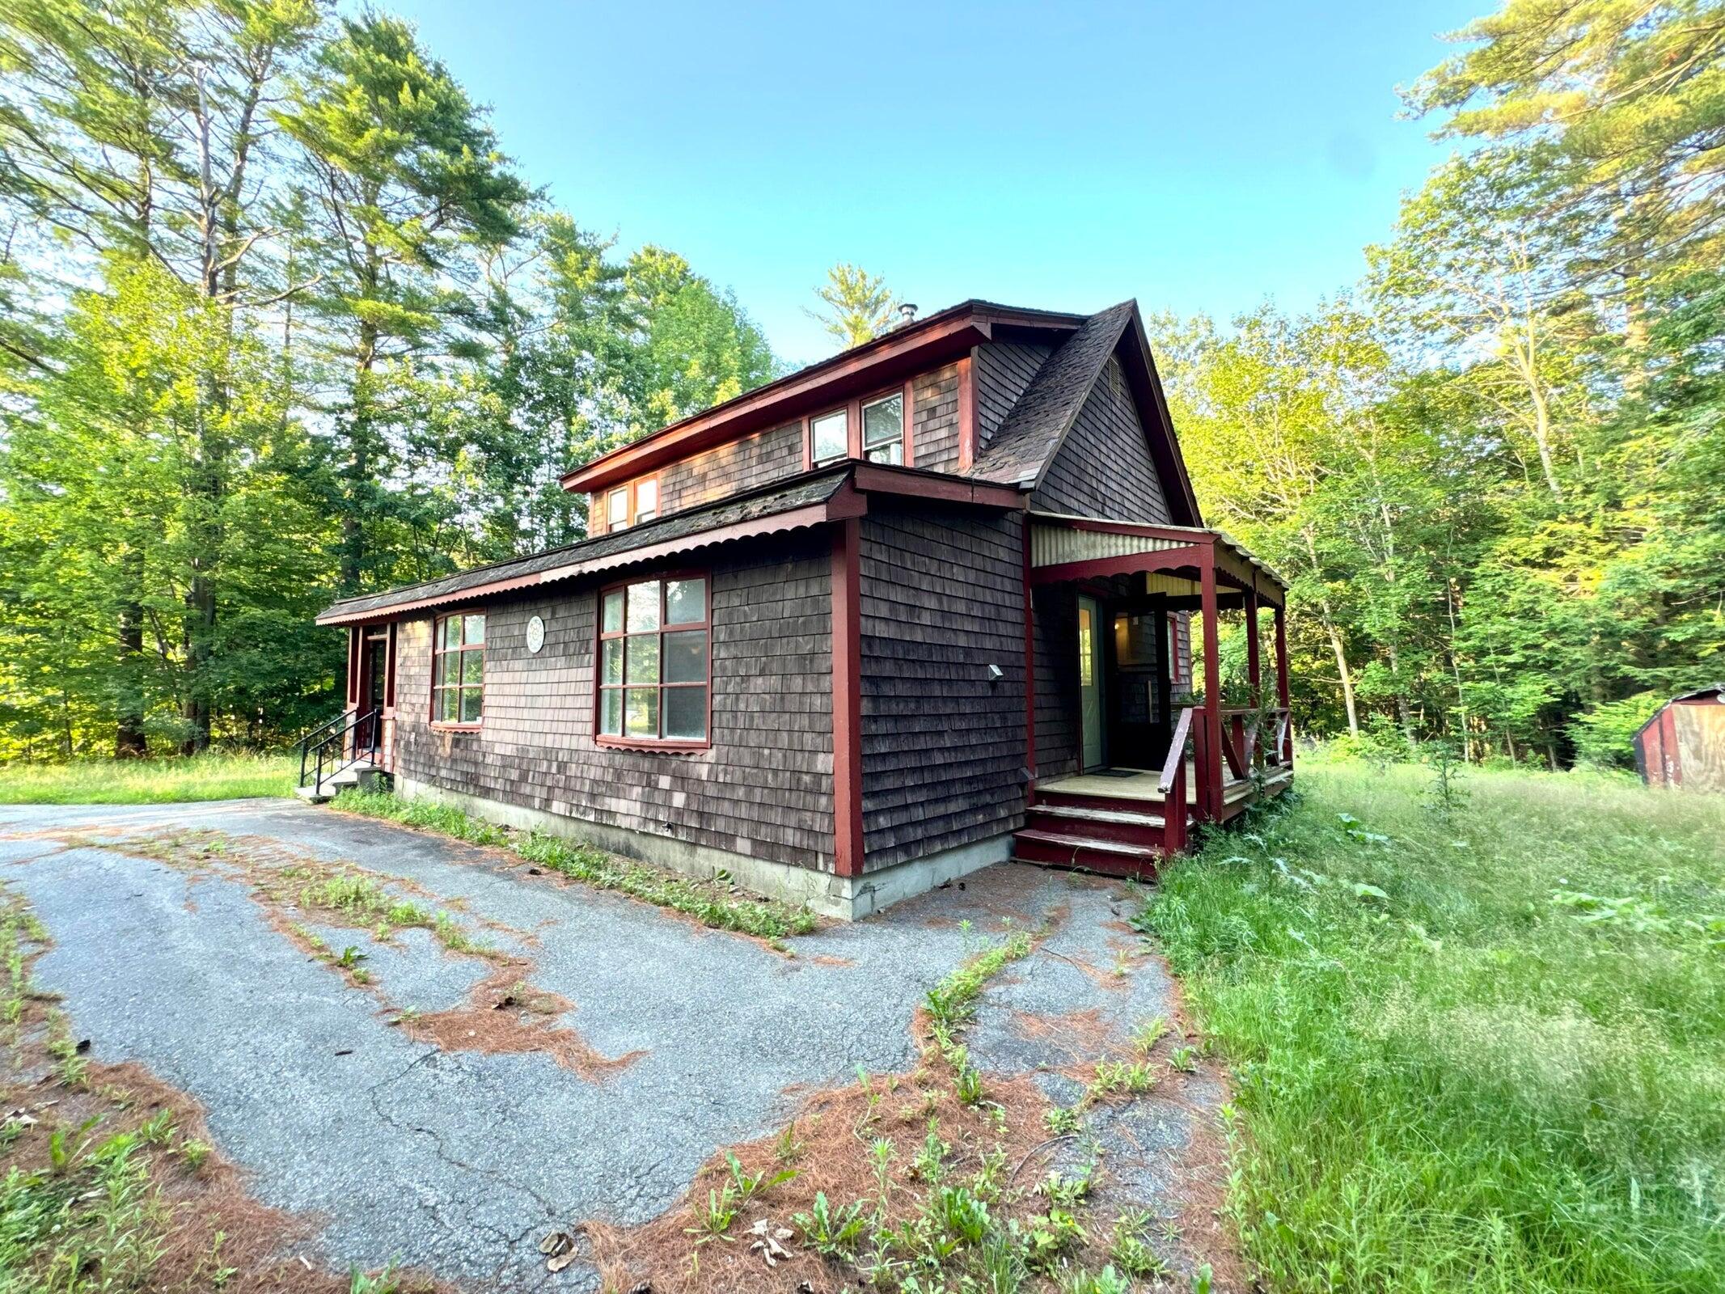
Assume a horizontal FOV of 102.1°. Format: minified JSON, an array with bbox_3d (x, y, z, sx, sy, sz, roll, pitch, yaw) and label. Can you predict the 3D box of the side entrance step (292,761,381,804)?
[{"bbox_3d":[-8.384,2.150,11.079,1.416,0.474,0.891,-3,-5,40],"label":"side entrance step"}]

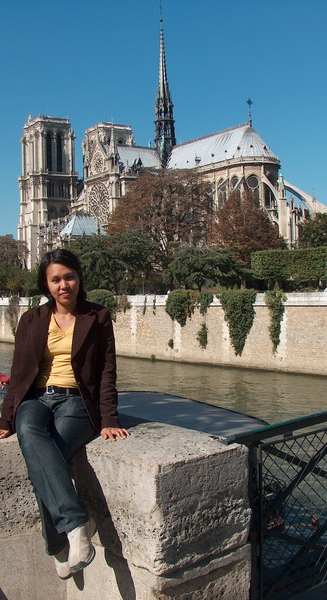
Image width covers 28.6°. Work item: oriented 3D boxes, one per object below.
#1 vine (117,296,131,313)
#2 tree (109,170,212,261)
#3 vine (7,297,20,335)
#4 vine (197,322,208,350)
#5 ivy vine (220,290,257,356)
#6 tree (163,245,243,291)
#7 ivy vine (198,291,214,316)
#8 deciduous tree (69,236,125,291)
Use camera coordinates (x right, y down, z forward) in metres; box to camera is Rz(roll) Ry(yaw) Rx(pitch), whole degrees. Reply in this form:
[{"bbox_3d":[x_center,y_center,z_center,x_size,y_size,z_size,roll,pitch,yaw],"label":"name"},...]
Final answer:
[{"bbox_3d":[-5.942,0.529,97.479,0.500,2.689,2.699,-3,2,-41],"label":"vine"},{"bbox_3d":[-0.141,-12.816,123.320,20.346,24.873,20.346,-2,1,0],"label":"tree"},{"bbox_3d":[-29.597,3.221,126.403,0.800,7.780,3.047,-3,2,-38],"label":"vine"},{"bbox_3d":[4.717,4.414,77.500,0.400,3.400,1.300,0,0,-42],"label":"vine"},{"bbox_3d":[9.330,2.870,80.114,0.800,8.013,5.226,-3,2,-42],"label":"ivy vine"},{"bbox_3d":[6.480,-4.398,104.110,12.659,8.578,12.659,-2,1,0],"label":"tree"},{"bbox_3d":[5.080,0.302,77.500,0.600,2.900,2.100,0,0,-42],"label":"ivy vine"},{"bbox_3d":[-12.562,-5.653,115.000,10.800,11.800,10.500,0,0,0],"label":"deciduous tree"}]

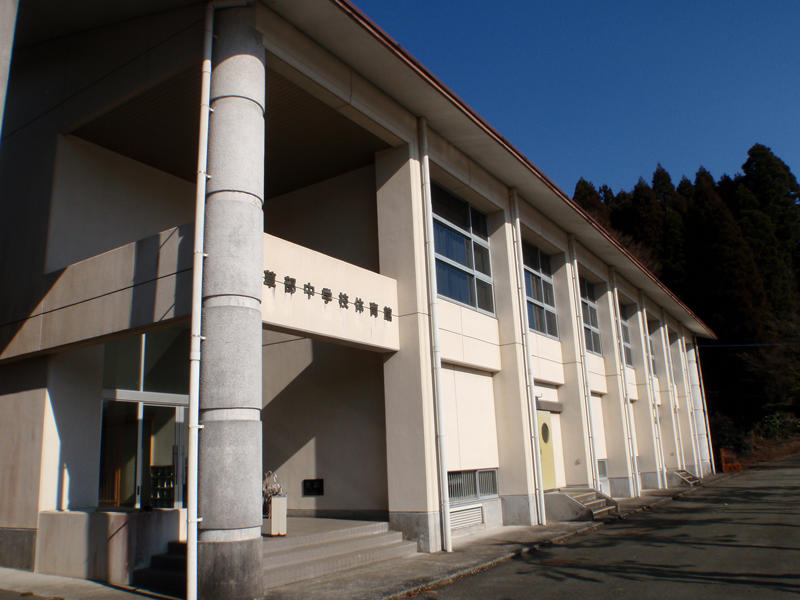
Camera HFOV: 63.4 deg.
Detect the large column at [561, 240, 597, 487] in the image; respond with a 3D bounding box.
[{"bbox_3d":[4.945,2.058,19.009,0.759,7.624,0.713,-11,-16,32],"label":"large column"}]

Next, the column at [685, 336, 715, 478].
[{"bbox_3d":[16.721,5.990,36.577,0.736,7.498,0.736,-11,-16,32],"label":"column"}]

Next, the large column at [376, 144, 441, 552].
[{"bbox_3d":[0.219,0.691,11.917,0.794,7.360,0.713,-11,-16,32],"label":"large column"}]

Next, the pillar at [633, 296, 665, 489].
[{"bbox_3d":[10.395,3.903,27.961,0.708,8.181,0.697,-11,-16,32],"label":"pillar"}]

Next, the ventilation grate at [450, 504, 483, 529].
[{"bbox_3d":[1.428,4.710,14.028,0.097,0.356,1.620,-11,-16,32],"label":"ventilation grate"}]

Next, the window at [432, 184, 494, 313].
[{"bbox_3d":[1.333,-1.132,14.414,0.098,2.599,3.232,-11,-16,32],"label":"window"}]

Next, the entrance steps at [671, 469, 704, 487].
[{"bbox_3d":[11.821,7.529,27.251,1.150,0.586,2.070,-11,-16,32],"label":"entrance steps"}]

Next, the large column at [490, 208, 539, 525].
[{"bbox_3d":[2.802,1.440,16.622,0.708,8.181,0.697,-11,-16,32],"label":"large column"}]

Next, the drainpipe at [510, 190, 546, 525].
[{"bbox_3d":[3.234,1.166,16.372,0.113,8.554,0.113,-11,-16,32],"label":"drainpipe"}]

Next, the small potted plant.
[{"bbox_3d":[-2.242,3.530,11.392,0.389,1.085,0.389,-11,-16,32],"label":"small potted plant"}]

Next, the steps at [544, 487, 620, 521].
[{"bbox_3d":[4.737,5.459,17.355,1.539,0.632,2.560,-11,-16,32],"label":"steps"}]

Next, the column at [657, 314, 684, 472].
[{"bbox_3d":[12.949,4.732,31.776,0.708,8.181,0.697,-11,-16,32],"label":"column"}]

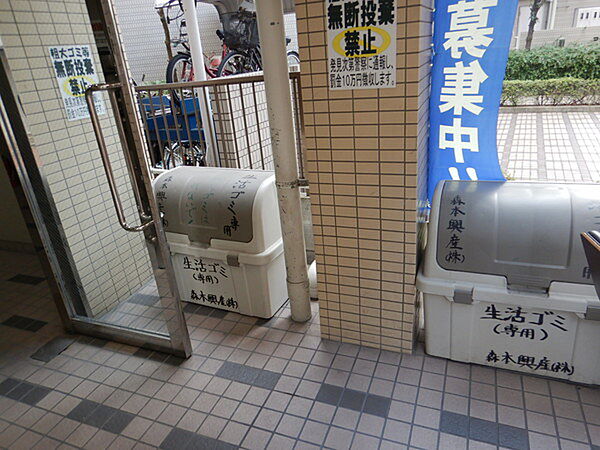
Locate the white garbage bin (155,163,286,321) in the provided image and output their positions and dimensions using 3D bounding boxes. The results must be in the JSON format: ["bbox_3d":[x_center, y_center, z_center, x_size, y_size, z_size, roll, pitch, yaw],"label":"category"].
[{"bbox_3d":[-0.474,0.053,2.501,0.865,0.768,0.480,6,25,24],"label":"white garbage bin"}]

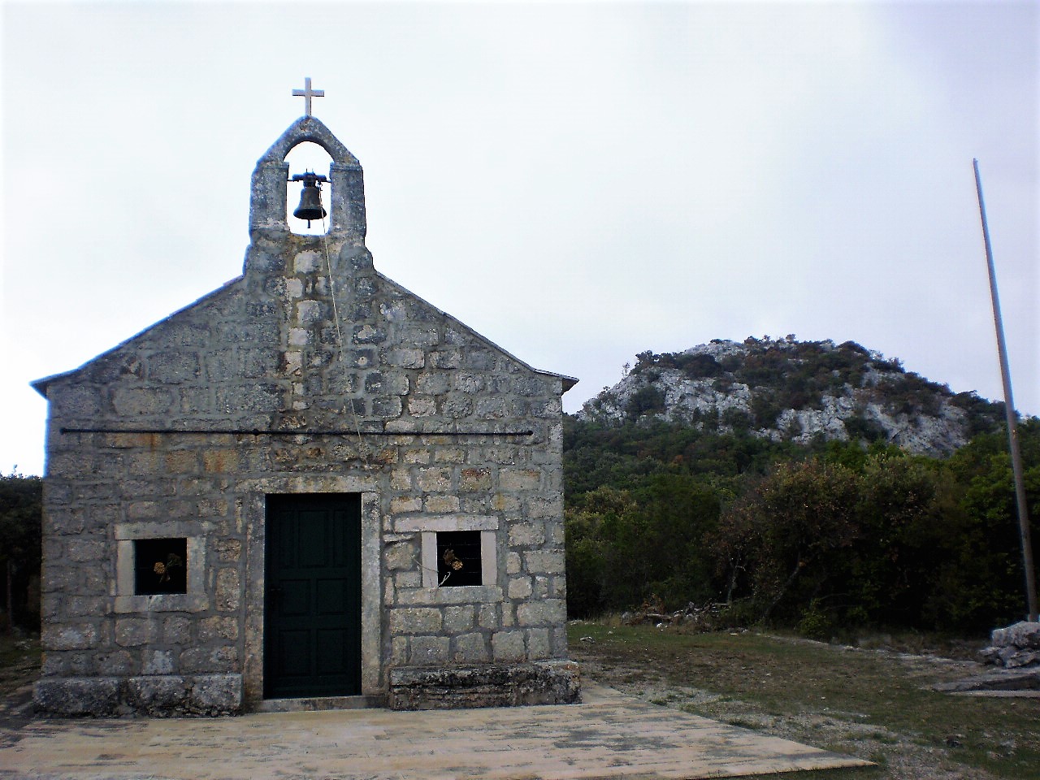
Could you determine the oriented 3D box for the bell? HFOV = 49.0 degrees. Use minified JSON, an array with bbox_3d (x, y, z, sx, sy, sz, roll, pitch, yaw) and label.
[{"bbox_3d":[-2.128,-1.951,11.567,0.332,0.518,0.332,0,-7,-8],"label":"bell"}]

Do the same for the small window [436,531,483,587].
[{"bbox_3d":[-0.601,1.663,11.239,0.442,0.534,0.160,0,-7,-8],"label":"small window"}]

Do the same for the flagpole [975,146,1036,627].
[{"bbox_3d":[5.252,0.001,12.387,0.100,5.209,0.100,-4,-7,0],"label":"flagpole"}]

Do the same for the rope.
[{"bbox_3d":[-1.753,-0.560,11.302,0.060,2.731,0.060,-9,-8,-9],"label":"rope"}]

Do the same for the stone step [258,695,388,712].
[{"bbox_3d":[-1.906,2.982,10.891,1.192,0.130,0.300,0,-7,-8],"label":"stone step"}]

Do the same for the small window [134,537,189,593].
[{"bbox_3d":[-3.396,1.680,10.845,0.478,0.521,0.160,0,-7,-8],"label":"small window"}]

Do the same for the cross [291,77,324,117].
[{"bbox_3d":[-2.166,-3.001,11.681,0.319,0.408,0.060,0,-7,-8],"label":"cross"}]

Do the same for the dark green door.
[{"bbox_3d":[-2.004,1.987,11.060,0.929,1.950,0.080,0,-7,-8],"label":"dark green door"}]

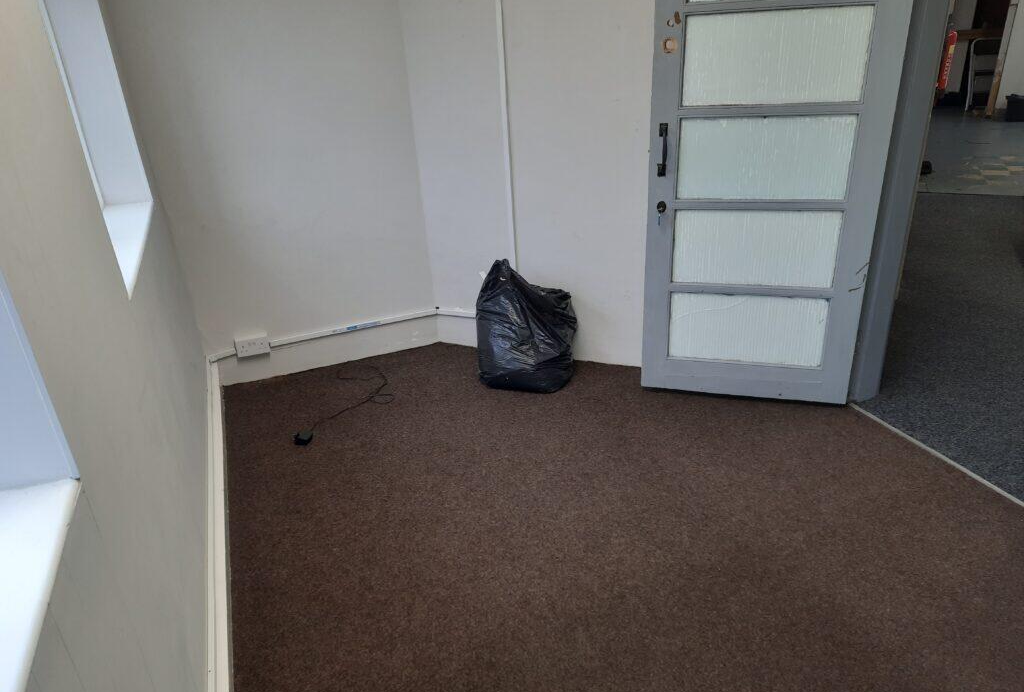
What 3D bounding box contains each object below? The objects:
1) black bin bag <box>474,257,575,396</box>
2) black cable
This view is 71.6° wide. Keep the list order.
[{"bbox_3d":[0.062,-0.119,3.230,0.440,0.540,0.325,7,28,21],"label":"black bin bag"},{"bbox_3d":[-0.702,0.234,3.166,0.350,0.044,0.700,1,26,9],"label":"black cable"}]

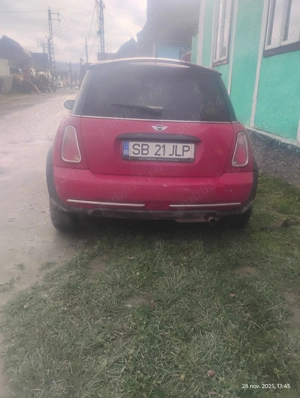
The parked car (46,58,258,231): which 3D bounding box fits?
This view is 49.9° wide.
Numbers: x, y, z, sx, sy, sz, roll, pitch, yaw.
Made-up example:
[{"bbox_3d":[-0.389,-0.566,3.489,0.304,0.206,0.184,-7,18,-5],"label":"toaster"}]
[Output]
[{"bbox_3d":[-0.090,-0.885,3.900,1.700,1.410,3.630,1,21,-6],"label":"parked car"}]

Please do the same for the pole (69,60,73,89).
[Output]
[{"bbox_3d":[-21.231,-33.304,86.403,0.500,7.010,0.400,1,20,0],"label":"pole"}]

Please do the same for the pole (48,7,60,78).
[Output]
[{"bbox_3d":[-9.634,-14.919,32.548,1.250,7.730,0.450,1,20,0],"label":"pole"}]

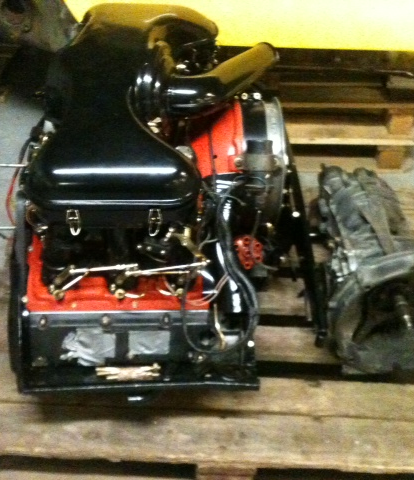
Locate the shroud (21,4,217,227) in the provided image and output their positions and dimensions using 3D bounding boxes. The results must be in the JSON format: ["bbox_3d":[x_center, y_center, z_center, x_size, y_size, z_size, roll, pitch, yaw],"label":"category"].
[{"bbox_3d":[-0.150,-0.278,1.353,0.320,0.210,0.590,2,41,-3],"label":"shroud"}]

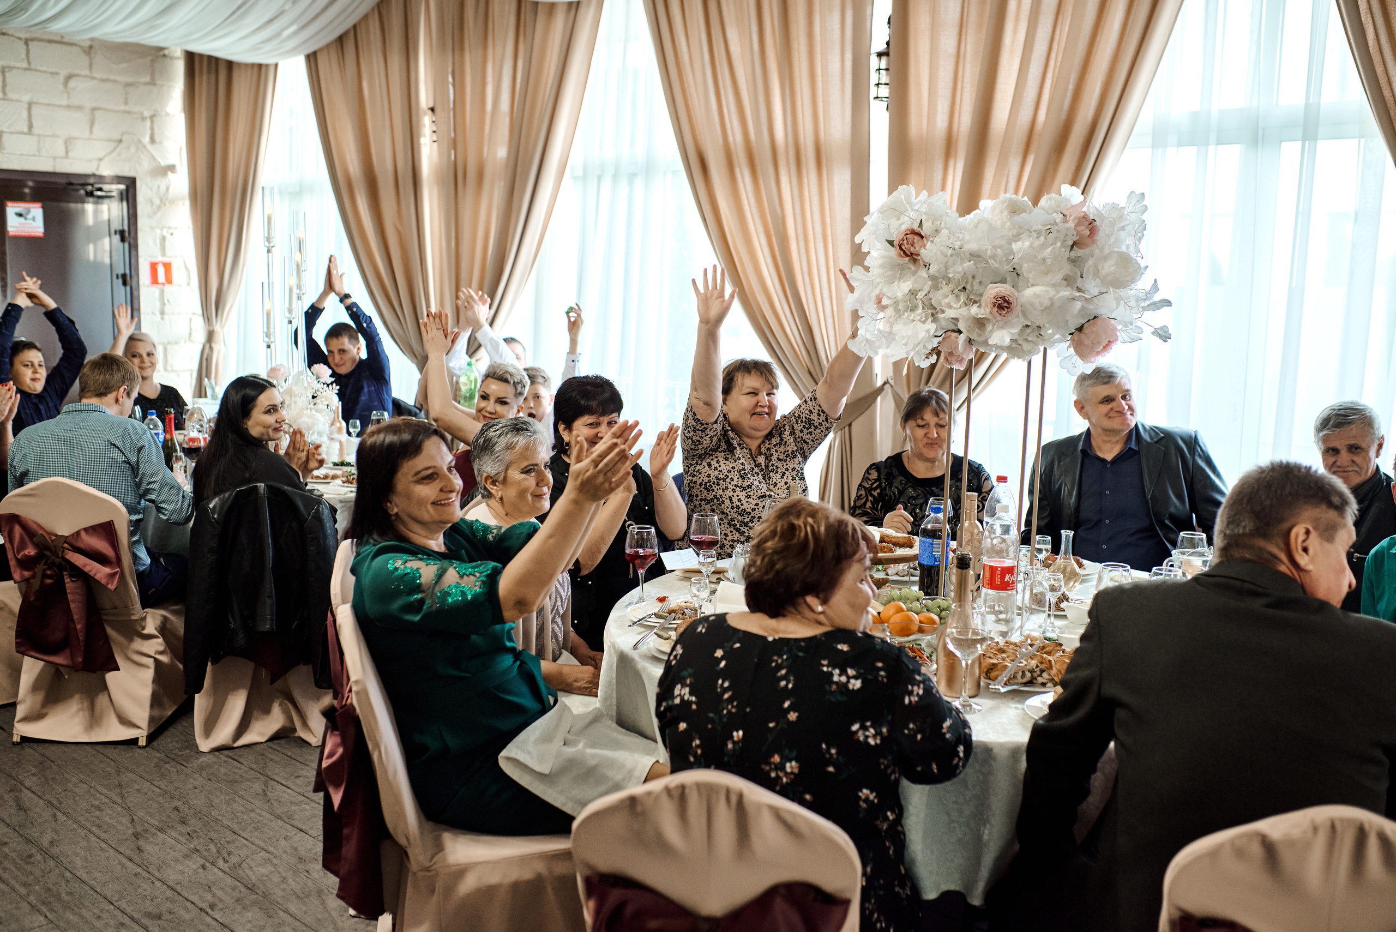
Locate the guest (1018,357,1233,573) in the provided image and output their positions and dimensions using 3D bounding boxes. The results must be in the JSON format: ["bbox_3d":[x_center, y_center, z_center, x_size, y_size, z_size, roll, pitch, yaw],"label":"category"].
[{"bbox_3d":[1.390,0.341,4.480,0.640,1.350,0.780,4,9,23],"label":"guest"}]

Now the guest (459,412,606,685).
[{"bbox_3d":[-0.372,0.497,3.453,0.720,1.250,0.500,1,8,5],"label":"guest"}]

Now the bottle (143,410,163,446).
[{"bbox_3d":[-2.235,-0.089,5.584,0.082,0.280,0.082,1,9,0],"label":"bottle"}]

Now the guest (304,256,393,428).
[{"bbox_3d":[-1.718,-0.209,6.794,0.520,1.690,0.720,1,9,0],"label":"guest"}]

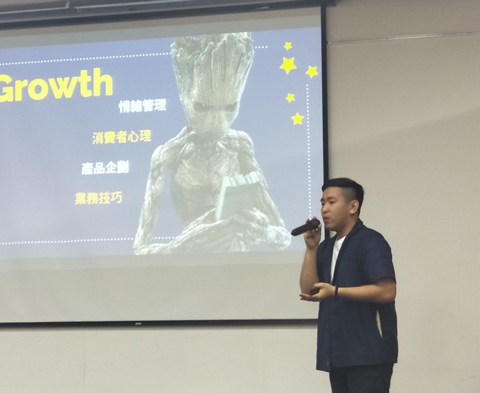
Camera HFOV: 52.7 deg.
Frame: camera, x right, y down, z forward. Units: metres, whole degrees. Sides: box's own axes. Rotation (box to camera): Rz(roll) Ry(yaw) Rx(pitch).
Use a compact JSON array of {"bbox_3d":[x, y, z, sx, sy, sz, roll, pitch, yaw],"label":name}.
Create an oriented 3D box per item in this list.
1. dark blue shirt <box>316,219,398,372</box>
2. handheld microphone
[{"bbox_3d":[0.570,0.468,2.350,0.310,0.725,0.470,1,-6,-23],"label":"dark blue shirt"},{"bbox_3d":[0.299,0.141,2.210,0.050,0.050,0.210,-6,6,43],"label":"handheld microphone"}]

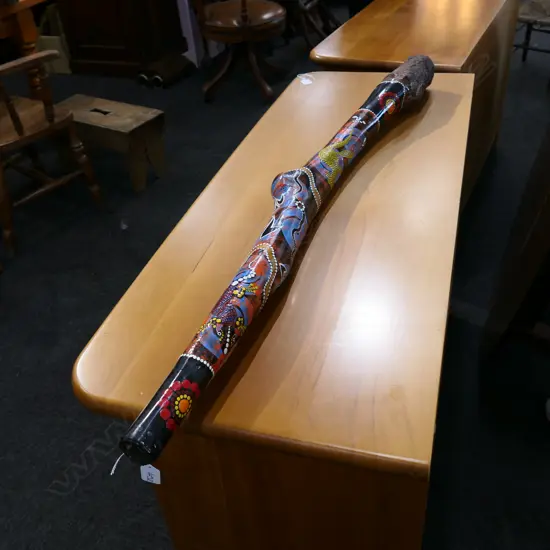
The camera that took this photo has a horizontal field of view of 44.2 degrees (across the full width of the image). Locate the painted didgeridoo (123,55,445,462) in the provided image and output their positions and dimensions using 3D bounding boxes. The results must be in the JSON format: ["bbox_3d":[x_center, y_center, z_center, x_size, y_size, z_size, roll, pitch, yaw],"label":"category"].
[{"bbox_3d":[0.117,-0.213,1.472,0.131,0.117,1.621,10,35,22],"label":"painted didgeridoo"}]

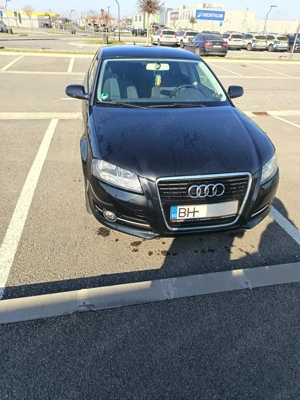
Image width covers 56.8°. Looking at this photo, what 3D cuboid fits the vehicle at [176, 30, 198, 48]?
[{"bbox_3d":[4.070,-18.020,31.000,1.784,1.650,4.500,-3,33,-10],"label":"vehicle"}]

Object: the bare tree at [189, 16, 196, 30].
[{"bbox_3d":[9.625,-39.370,63.107,1.800,4.200,1.800,3,32,0],"label":"bare tree"}]

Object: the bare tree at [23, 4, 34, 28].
[{"bbox_3d":[-23.784,-36.234,54.969,2.500,4.350,2.500,3,32,0],"label":"bare tree"}]

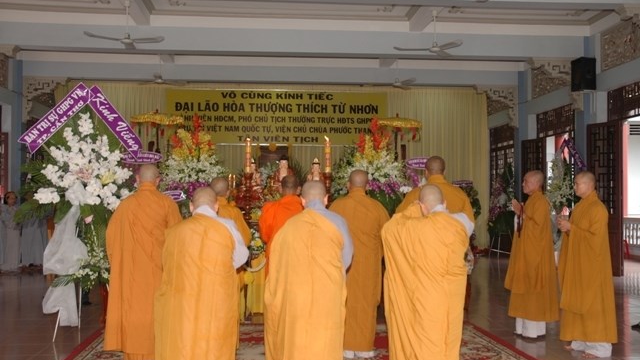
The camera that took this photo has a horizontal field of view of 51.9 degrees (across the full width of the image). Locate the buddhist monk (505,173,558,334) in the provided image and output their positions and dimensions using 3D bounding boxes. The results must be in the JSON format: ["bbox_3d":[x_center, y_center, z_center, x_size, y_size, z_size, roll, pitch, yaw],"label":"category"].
[{"bbox_3d":[2.133,0.734,6.615,0.560,1.665,0.500,0,-1,2],"label":"buddhist monk"}]

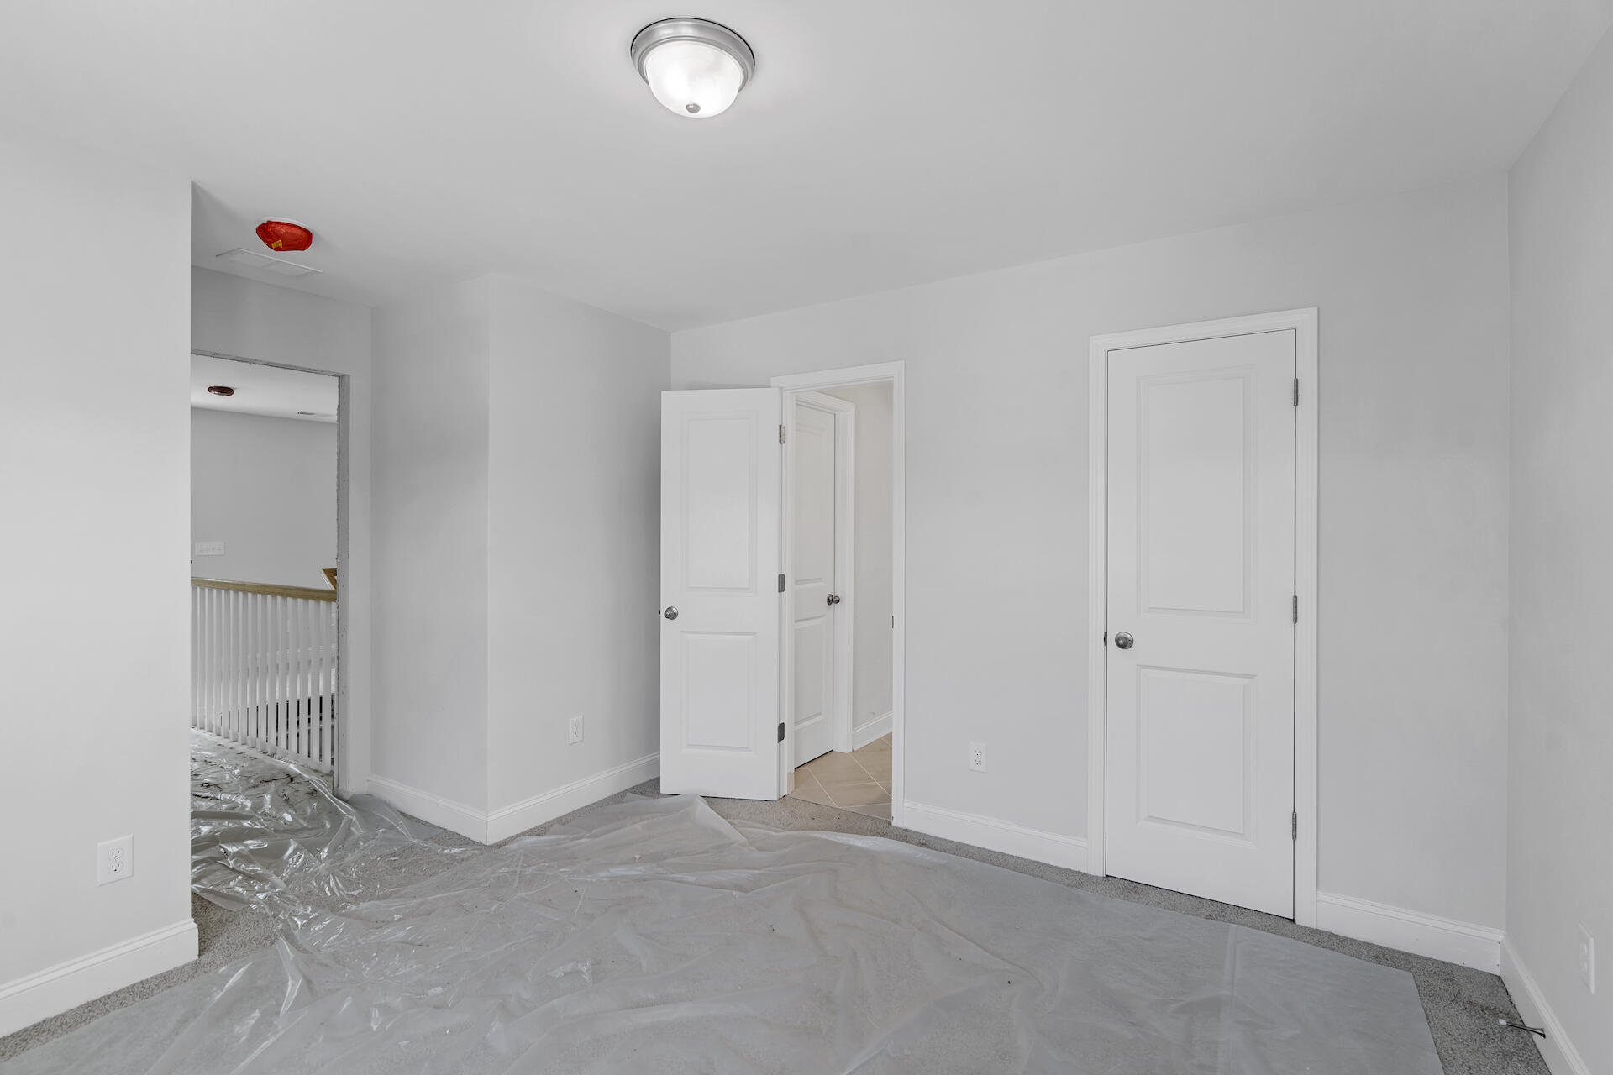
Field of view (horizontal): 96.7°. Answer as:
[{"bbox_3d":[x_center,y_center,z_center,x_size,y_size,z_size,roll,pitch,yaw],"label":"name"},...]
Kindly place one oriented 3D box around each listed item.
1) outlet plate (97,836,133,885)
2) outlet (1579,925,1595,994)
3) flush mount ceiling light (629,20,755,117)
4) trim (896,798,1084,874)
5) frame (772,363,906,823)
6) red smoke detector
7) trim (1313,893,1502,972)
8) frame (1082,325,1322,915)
[{"bbox_3d":[-2.000,0.939,2.078,0.008,0.119,0.074,0,0,32],"label":"outlet plate"},{"bbox_3d":[1.769,0.954,1.629,0.008,0.119,0.074,0,0,32],"label":"outlet"},{"bbox_3d":[-0.264,-1.057,1.687,0.290,0.125,0.290,0,0,0],"label":"flush mount ceiling light"},{"bbox_3d":[0.769,1.255,3.011,0.783,0.137,0.016,0,0,32],"label":"trim"},{"bbox_3d":[0.159,0.268,3.460,0.737,2.105,0.120,0,0,32],"label":"frame"},{"bbox_3d":[-1.886,-1.095,2.594,0.155,0.065,0.155,0,0,32],"label":"red smoke detector"},{"bbox_3d":[1.910,1.260,2.291,0.460,0.137,0.016,0,0,32],"label":"trim"},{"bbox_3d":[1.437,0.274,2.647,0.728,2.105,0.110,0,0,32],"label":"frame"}]

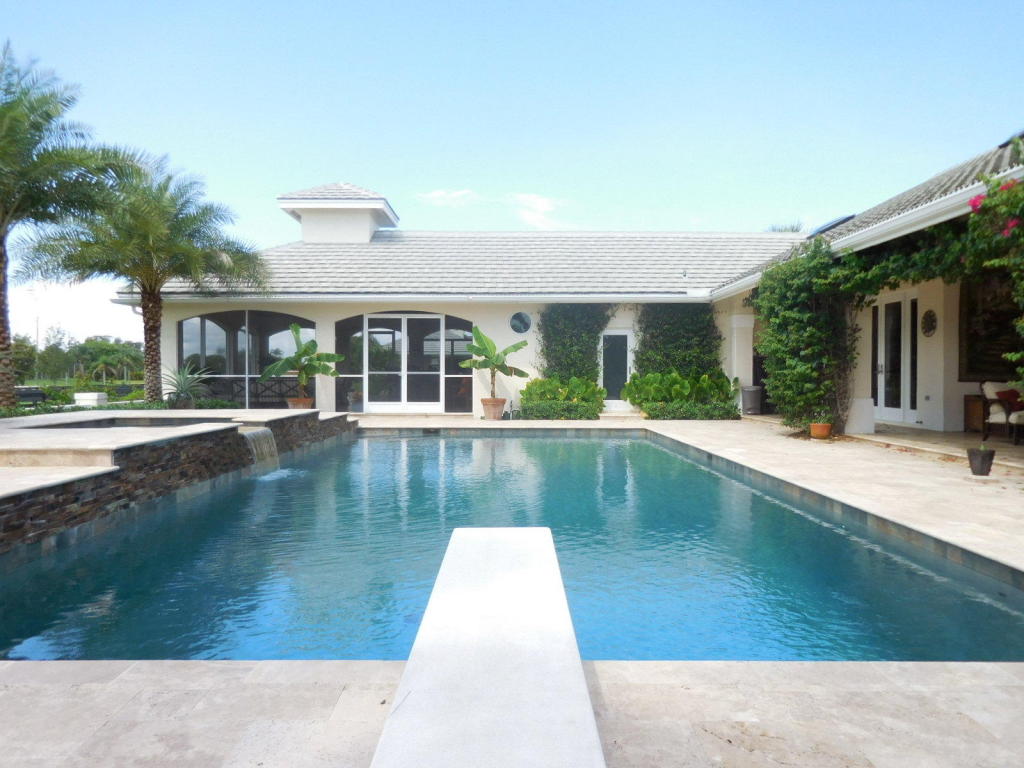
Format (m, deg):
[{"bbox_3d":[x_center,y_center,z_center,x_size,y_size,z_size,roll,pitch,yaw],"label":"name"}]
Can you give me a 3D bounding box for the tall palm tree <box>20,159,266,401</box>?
[{"bbox_3d":[-7.750,-2.130,15.600,4.900,5.150,4.800,0,1,-1],"label":"tall palm tree"}]

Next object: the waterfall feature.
[{"bbox_3d":[-3.250,0.870,9.600,0.280,0.540,0.950,0,1,-1],"label":"waterfall feature"}]

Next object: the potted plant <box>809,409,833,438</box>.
[{"bbox_3d":[5.550,0.715,13.300,0.410,0.530,0.410,0,1,-1],"label":"potted plant"}]

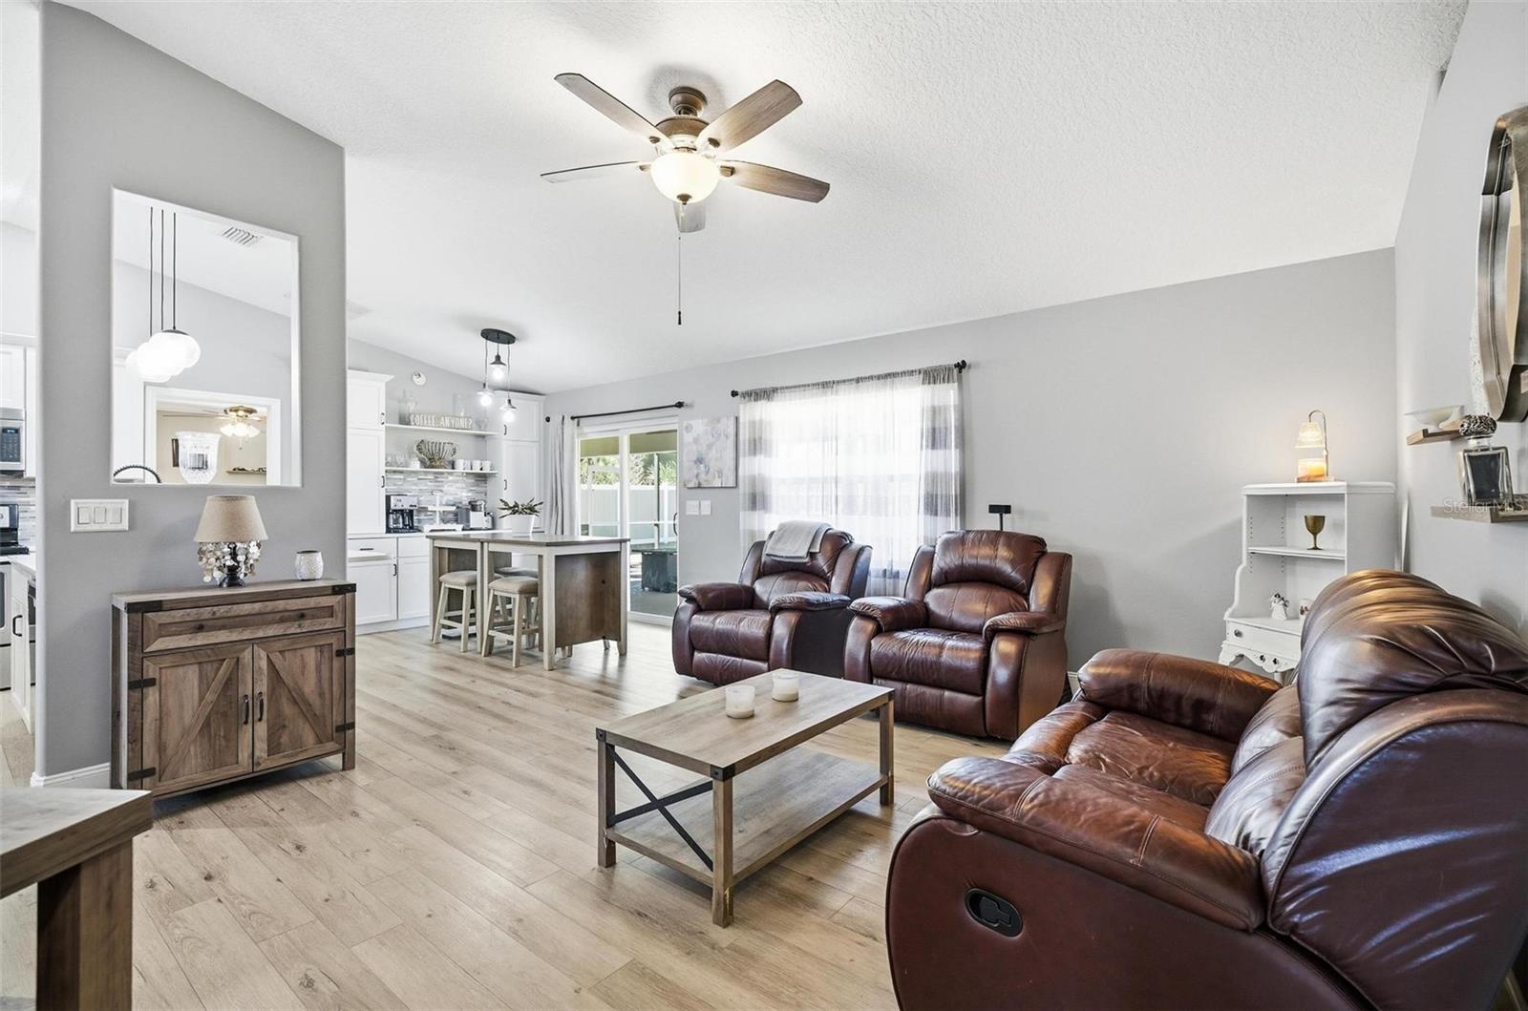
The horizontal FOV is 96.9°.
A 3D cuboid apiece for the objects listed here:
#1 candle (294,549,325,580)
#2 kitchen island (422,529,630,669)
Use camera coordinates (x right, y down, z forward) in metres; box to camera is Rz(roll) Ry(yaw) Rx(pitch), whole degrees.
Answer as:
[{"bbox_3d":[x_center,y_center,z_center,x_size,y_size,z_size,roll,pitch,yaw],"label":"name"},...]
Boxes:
[{"bbox_3d":[-2.081,0.287,3.104,0.107,0.136,0.107,0,0,41],"label":"candle"},{"bbox_3d":[-2.007,0.733,5.697,1.750,0.915,0.750,0,0,38],"label":"kitchen island"}]

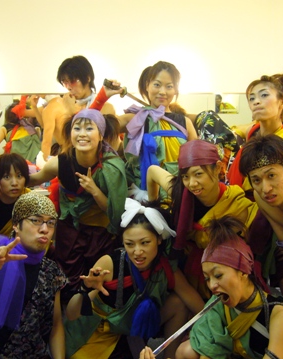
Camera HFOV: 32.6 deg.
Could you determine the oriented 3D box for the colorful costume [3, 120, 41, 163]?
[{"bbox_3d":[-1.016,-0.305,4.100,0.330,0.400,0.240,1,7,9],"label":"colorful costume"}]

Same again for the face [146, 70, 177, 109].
[{"bbox_3d":[0.099,-0.446,2.400,0.150,0.190,0.140,7,5,3],"label":"face"}]

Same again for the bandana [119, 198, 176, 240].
[{"bbox_3d":[0.028,0.158,1.910,0.210,0.140,0.120,-4,9,12],"label":"bandana"}]

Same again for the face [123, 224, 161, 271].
[{"bbox_3d":[0.000,0.267,1.900,0.150,0.190,0.140,-5,7,14],"label":"face"}]

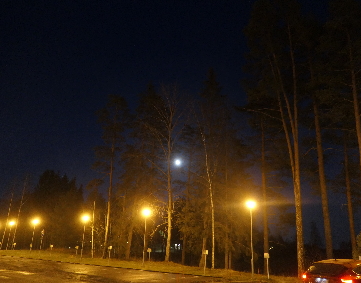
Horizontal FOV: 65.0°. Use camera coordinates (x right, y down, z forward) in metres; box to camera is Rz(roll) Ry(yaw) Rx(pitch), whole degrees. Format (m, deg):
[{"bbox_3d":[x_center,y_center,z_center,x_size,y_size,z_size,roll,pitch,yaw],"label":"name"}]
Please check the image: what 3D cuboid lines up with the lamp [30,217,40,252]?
[{"bbox_3d":[-20.337,13.162,39.174,0.450,4.200,0.500,-17,-27,41],"label":"lamp"}]

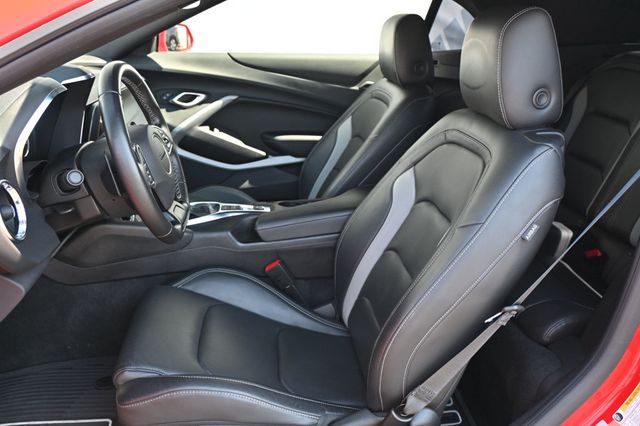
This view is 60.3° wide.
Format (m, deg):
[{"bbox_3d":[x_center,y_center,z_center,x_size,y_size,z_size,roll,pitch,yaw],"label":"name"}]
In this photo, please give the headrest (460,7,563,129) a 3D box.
[{"bbox_3d":[0.356,-0.289,1.089,0.158,0.215,0.250,-1,19,-6],"label":"headrest"}]

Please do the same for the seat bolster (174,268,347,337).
[{"bbox_3d":[-0.141,0.247,1.407,0.460,0.125,0.145,14,16,-11],"label":"seat bolster"}]

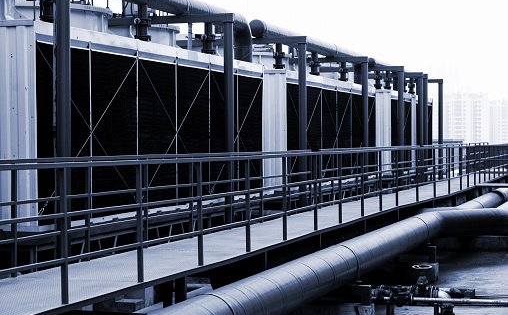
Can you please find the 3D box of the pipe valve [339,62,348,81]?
[{"bbox_3d":[2.255,-2.154,30.204,0.250,0.450,0.250,0,1,17],"label":"pipe valve"}]

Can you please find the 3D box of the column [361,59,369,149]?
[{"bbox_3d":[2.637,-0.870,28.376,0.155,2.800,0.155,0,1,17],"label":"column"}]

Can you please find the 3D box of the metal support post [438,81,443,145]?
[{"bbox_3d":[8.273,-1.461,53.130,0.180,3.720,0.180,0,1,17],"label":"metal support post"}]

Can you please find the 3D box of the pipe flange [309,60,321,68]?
[{"bbox_3d":[1.398,-2.126,27.483,0.250,0.170,0.260,0,1,17],"label":"pipe flange"}]

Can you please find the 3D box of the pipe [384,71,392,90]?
[{"bbox_3d":[4.016,-2.296,35.798,0.200,0.600,0.200,0,1,17],"label":"pipe"}]

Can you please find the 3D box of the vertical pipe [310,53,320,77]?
[{"bbox_3d":[1.413,-2.134,27.528,0.190,0.550,0.190,0,1,17],"label":"vertical pipe"}]

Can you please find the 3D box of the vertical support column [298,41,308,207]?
[{"bbox_3d":[0.966,-0.553,23.062,0.155,3.350,0.155,0,1,17],"label":"vertical support column"}]

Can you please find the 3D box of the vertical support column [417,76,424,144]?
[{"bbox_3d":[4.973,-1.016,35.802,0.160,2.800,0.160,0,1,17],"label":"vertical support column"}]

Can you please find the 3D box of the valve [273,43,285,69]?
[{"bbox_3d":[0.517,-2.095,24.678,0.250,0.520,0.250,-1,1,0],"label":"valve"}]

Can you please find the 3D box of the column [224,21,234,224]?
[{"bbox_3d":[-0.369,-0.431,18.821,0.155,3.400,0.155,0,1,17],"label":"column"}]

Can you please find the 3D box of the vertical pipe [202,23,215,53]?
[{"bbox_3d":[-0.777,-2.035,20.566,0.190,0.540,0.190,0,1,17],"label":"vertical pipe"}]

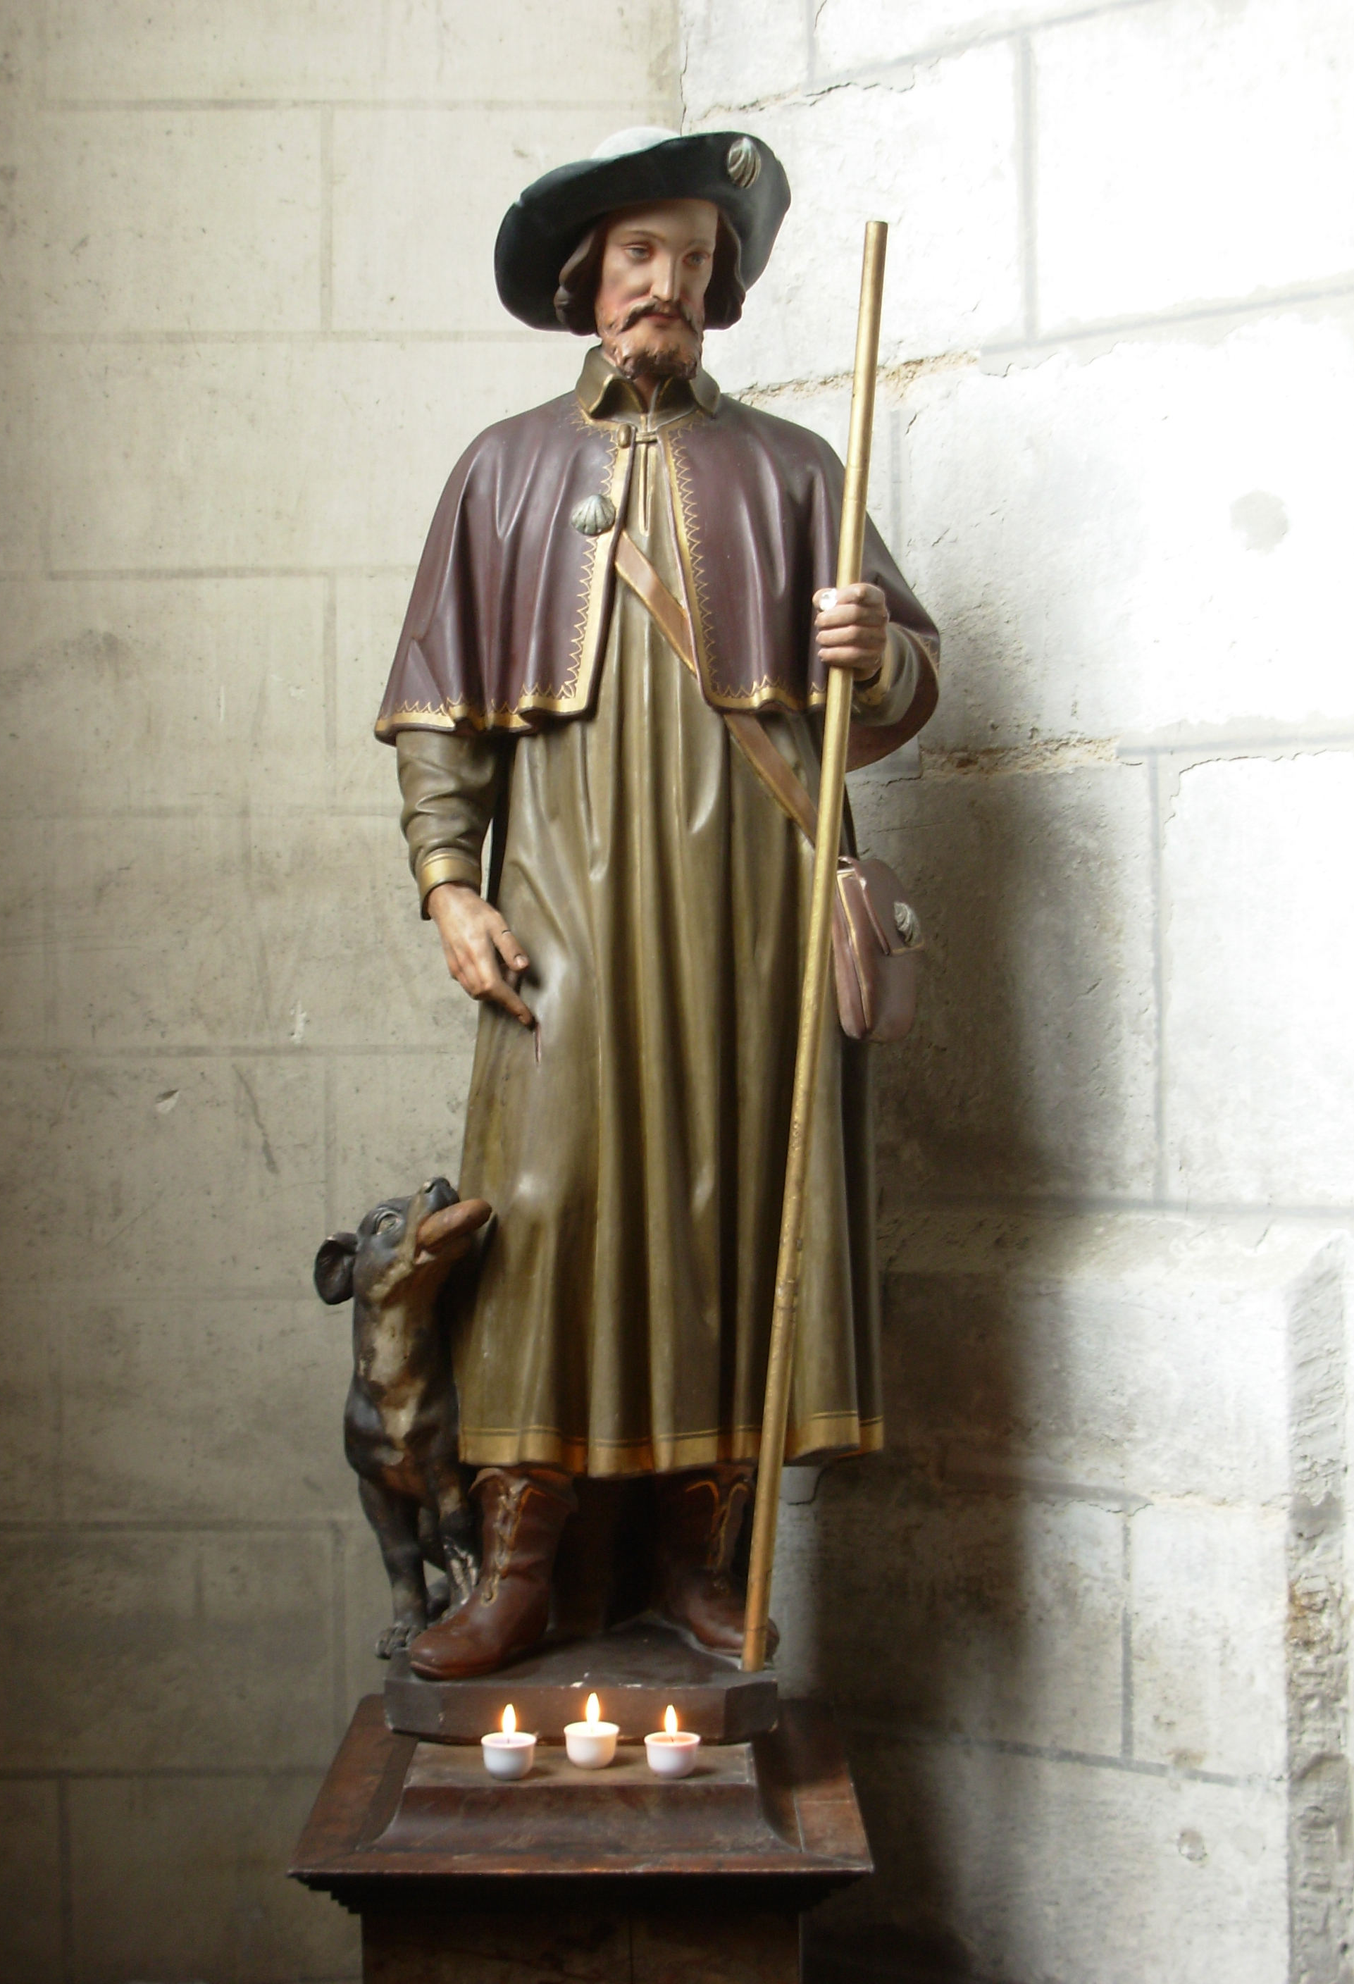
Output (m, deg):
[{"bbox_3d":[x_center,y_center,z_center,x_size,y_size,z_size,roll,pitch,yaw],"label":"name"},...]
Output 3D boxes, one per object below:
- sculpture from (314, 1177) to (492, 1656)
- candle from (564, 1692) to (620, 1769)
[{"bbox_3d":[-0.250,0.392,3.150,0.168,0.440,0.260,0,0,-2],"label":"sculpture"},{"bbox_3d":[-0.073,0.632,2.850,0.047,0.063,0.047,0,0,0],"label":"candle"}]

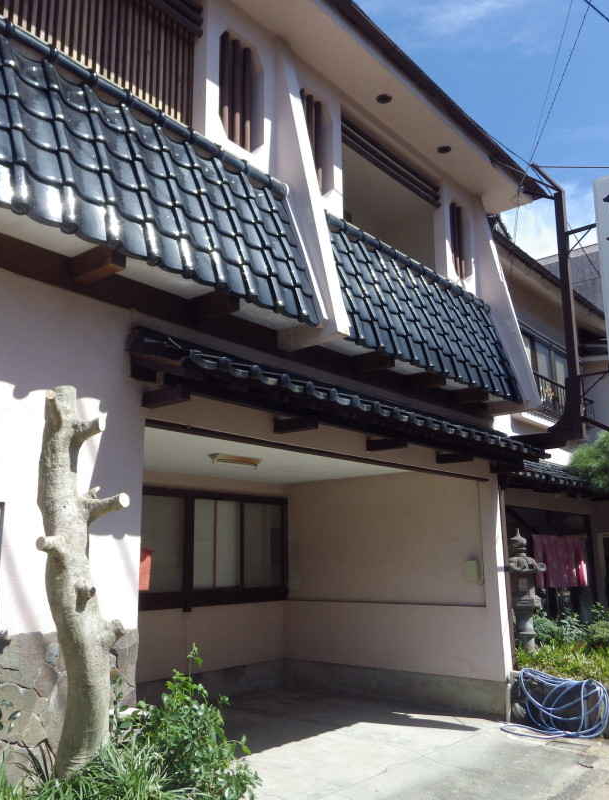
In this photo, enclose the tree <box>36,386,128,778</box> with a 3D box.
[{"bbox_3d":[-1.031,0.788,3.199,0.346,1.770,0.415,-12,-17,39],"label":"tree"}]

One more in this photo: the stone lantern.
[{"bbox_3d":[2.770,2.449,8.588,0.573,1.621,0.613,-12,-17,39],"label":"stone lantern"}]

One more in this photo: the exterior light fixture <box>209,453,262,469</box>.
[{"bbox_3d":[-0.717,0.660,7.176,0.148,0.099,0.657,-12,-17,39],"label":"exterior light fixture"}]

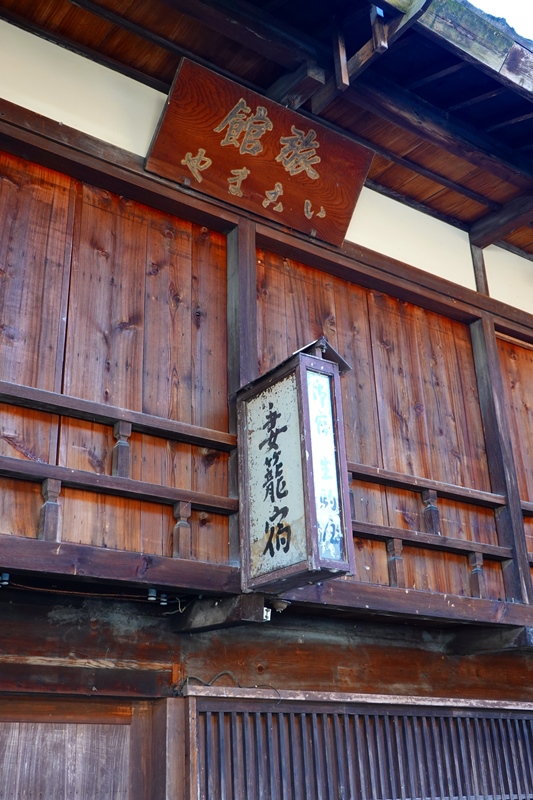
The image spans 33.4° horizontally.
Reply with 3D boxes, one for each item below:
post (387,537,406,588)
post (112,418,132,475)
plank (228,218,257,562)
[{"bbox_3d":[0.645,0.823,4.412,0.058,0.262,0.058,15,-29,-32],"label":"post"},{"bbox_3d":[-0.596,0.213,3.661,0.054,0.251,0.051,14,-28,-33],"label":"post"},{"bbox_3d":[-0.113,-0.067,4.235,0.109,1.794,0.112,15,-29,-32],"label":"plank"}]

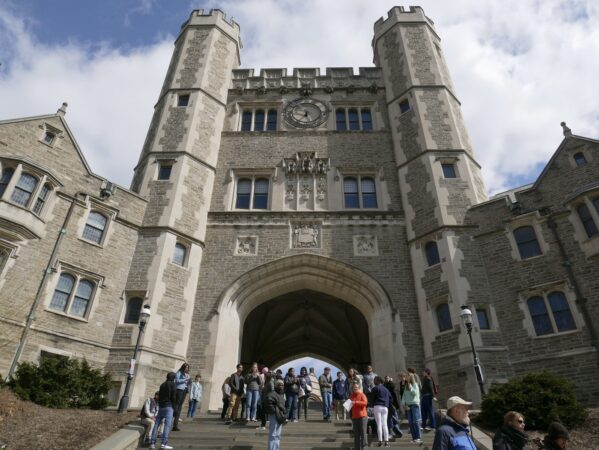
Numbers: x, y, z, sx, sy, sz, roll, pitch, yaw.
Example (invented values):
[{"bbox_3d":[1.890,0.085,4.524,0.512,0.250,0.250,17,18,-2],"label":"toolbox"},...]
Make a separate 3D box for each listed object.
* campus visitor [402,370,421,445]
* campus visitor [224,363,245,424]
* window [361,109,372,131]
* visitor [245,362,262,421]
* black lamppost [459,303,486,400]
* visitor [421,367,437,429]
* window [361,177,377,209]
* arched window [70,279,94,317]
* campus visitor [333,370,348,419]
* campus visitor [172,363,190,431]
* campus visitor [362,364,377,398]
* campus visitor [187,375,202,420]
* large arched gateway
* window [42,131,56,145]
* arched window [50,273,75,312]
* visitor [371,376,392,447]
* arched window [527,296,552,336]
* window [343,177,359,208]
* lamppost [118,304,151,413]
[{"bbox_3d":[2.925,4.688,10.713,0.380,1.681,0.480,-14,-35,23],"label":"campus visitor"},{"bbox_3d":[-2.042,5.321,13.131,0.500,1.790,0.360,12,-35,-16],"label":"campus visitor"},{"bbox_3d":[3.772,-5.919,23.182,0.580,1.820,0.200,0,-33,1],"label":"window"},{"bbox_3d":[-1.435,5.215,13.043,0.500,1.722,0.380,5,-32,-7],"label":"visitor"},{"bbox_3d":[6.087,4.569,14.334,0.440,3.759,0.440,0,-32,2],"label":"black lamppost"},{"bbox_3d":[3.935,5.264,12.622,0.420,1.750,0.520,3,-34,-3],"label":"visitor"},{"bbox_3d":[3.655,-1.713,22.033,0.812,1.993,0.250,0,-32,2],"label":"window"},{"bbox_3d":[-7.820,2.601,14.961,0.200,1.340,0.540,-25,-41,34],"label":"arched window"},{"bbox_3d":[1.505,6.222,15.051,0.550,1.730,0.330,0,-34,1],"label":"campus visitor"},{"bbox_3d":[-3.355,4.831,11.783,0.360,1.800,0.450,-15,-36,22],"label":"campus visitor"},{"bbox_3d":[2.561,5.876,14.654,0.540,1.770,0.350,0,-34,1],"label":"campus visitor"},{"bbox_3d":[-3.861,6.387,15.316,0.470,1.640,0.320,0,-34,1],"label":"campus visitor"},{"bbox_3d":[0.256,4.711,18.015,7.541,6.719,2.000,0,-34,1],"label":"large arched gateway"},{"bbox_3d":[-9.725,-3.386,16.189,0.180,0.500,0.330,-25,-41,34],"label":"window"},{"bbox_3d":[-8.551,2.442,15.083,0.200,1.425,0.579,-21,-38,32],"label":"arched window"},{"bbox_3d":[2.139,4.823,10.843,0.460,1.670,0.320,9,-34,-12],"label":"visitor"},{"bbox_3d":[8.737,3.302,15.067,0.550,1.400,0.200,-21,-39,30],"label":"arched window"},{"bbox_3d":[2.657,-1.607,21.404,0.767,2.067,0.220,0,-34,1],"label":"window"},{"bbox_3d":[-5.459,4.319,13.859,0.360,3.540,0.360,1,-33,0],"label":"lamppost"}]

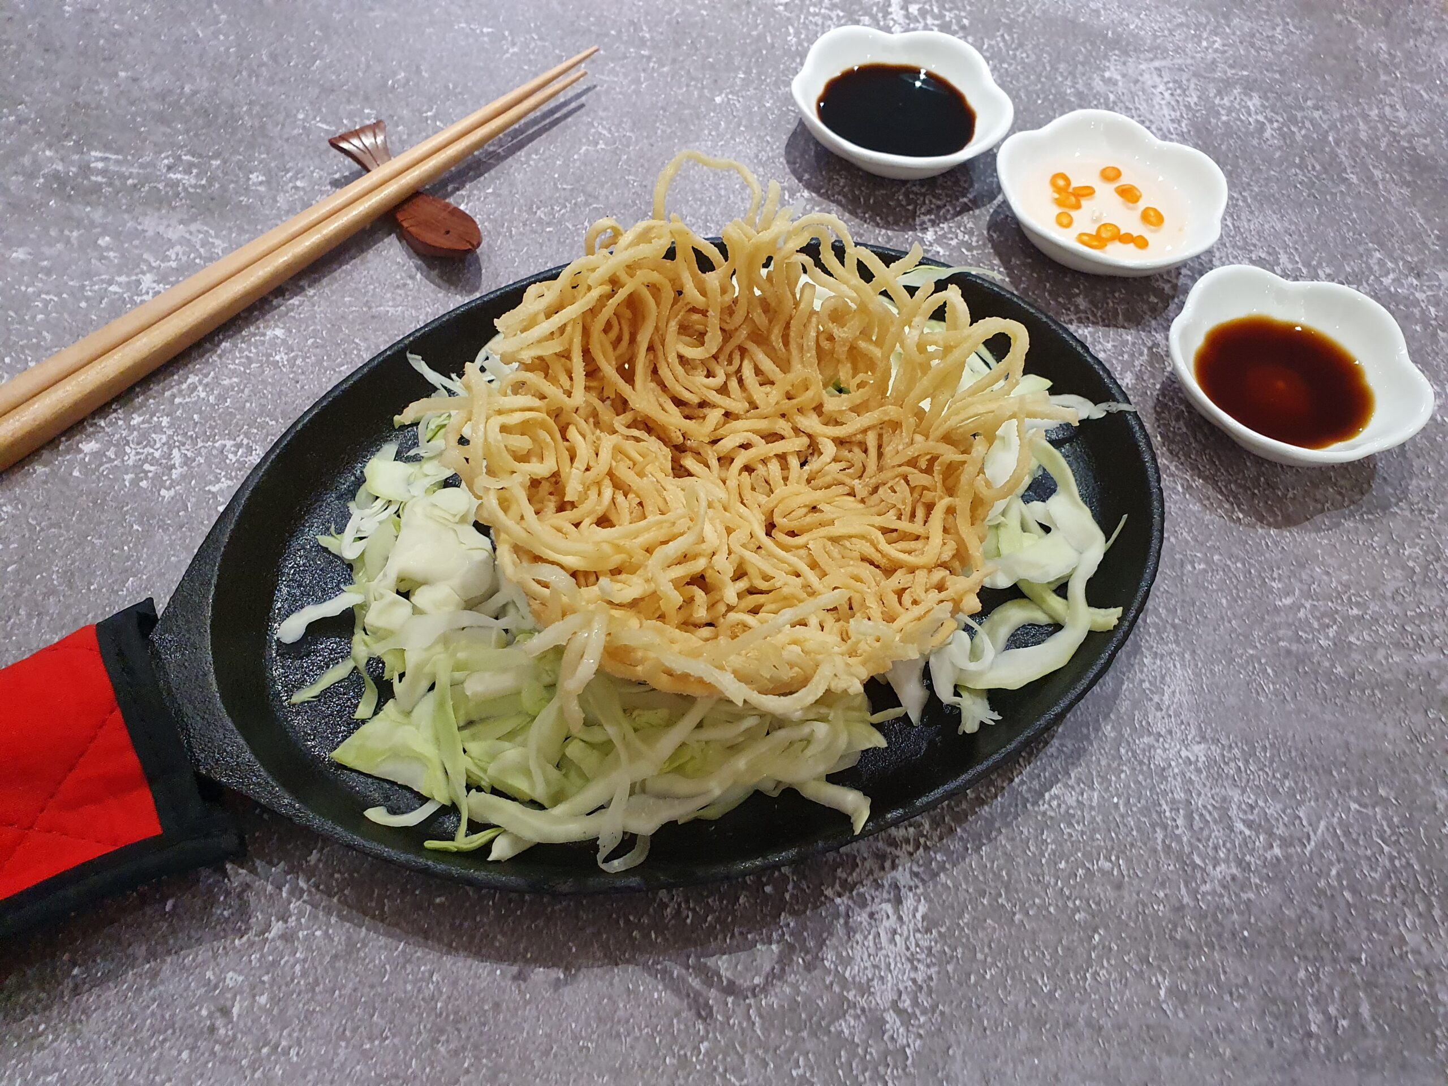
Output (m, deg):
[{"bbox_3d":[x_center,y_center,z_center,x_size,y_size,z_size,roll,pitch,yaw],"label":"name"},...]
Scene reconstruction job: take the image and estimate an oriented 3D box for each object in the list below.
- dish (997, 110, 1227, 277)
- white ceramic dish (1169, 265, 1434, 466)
[{"bbox_3d":[0.123,-0.108,0.355,0.073,0.025,0.073,6,58,0],"label":"dish"},{"bbox_3d":[0.163,-0.047,0.319,0.073,0.025,0.073,2,58,-3],"label":"white ceramic dish"}]

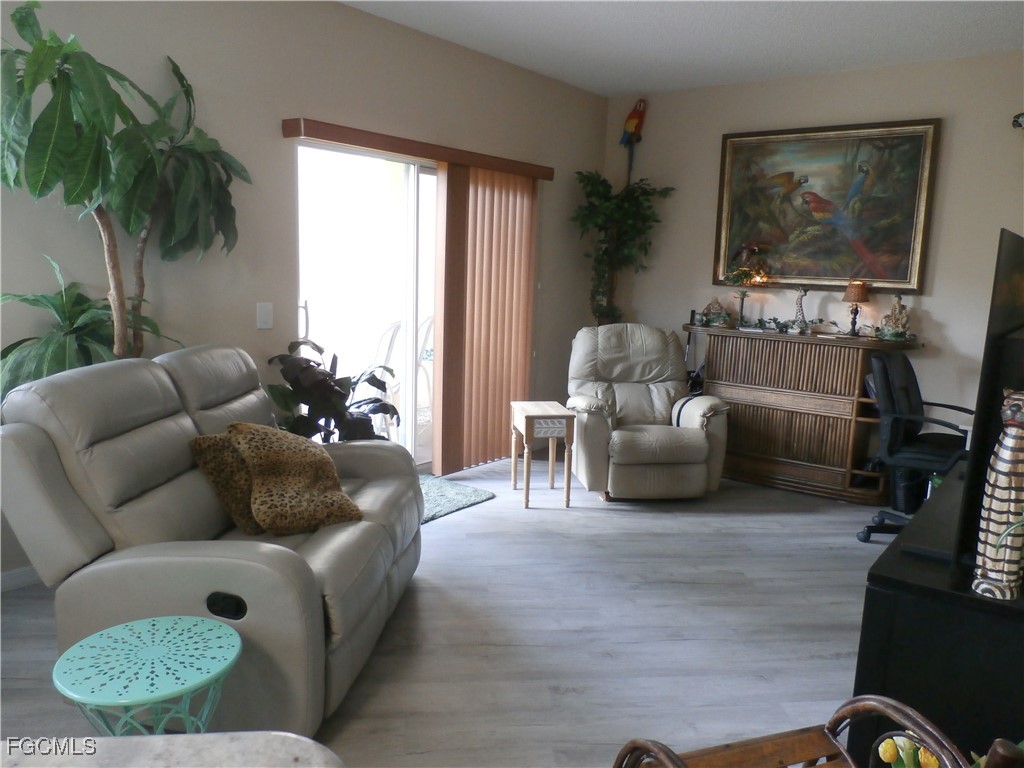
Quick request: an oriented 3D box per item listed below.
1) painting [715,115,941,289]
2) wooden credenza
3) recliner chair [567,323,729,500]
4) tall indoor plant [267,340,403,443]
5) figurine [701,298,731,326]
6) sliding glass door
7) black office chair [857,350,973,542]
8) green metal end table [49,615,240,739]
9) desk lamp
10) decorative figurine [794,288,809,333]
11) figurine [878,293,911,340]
[{"bbox_3d":[2.080,-1.191,5.056,1.380,1.085,0.060,8,11,33],"label":"painting"},{"bbox_3d":[1.775,0.166,4.856,1.450,1.010,0.470,8,12,32],"label":"wooden credenza"},{"bbox_3d":[0.809,0.135,4.813,0.960,1.020,0.940,1,10,-8],"label":"recliner chair"},{"bbox_3d":[-0.913,0.284,3.811,0.630,0.970,0.550,0,9,-14],"label":"tall indoor plant"},{"bbox_3d":[1.403,-0.495,5.072,0.205,0.210,0.150,7,10,26],"label":"figurine"},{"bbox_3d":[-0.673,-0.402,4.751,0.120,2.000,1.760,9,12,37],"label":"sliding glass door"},{"bbox_3d":[2.223,0.355,3.874,0.630,1.000,0.610,11,13,42],"label":"black office chair"},{"bbox_3d":[-0.868,0.874,1.806,0.395,0.460,0.395,8,11,33],"label":"green metal end table"},{"bbox_3d":[2.172,-0.478,4.696,0.175,0.355,0.175,9,12,37],"label":"desk lamp"},{"bbox_3d":[1.885,-0.490,4.783,0.090,0.325,0.110,-1,10,-15],"label":"decorative figurine"},{"bbox_3d":[2.321,-0.405,4.478,0.200,0.290,0.150,7,11,26],"label":"figurine"}]

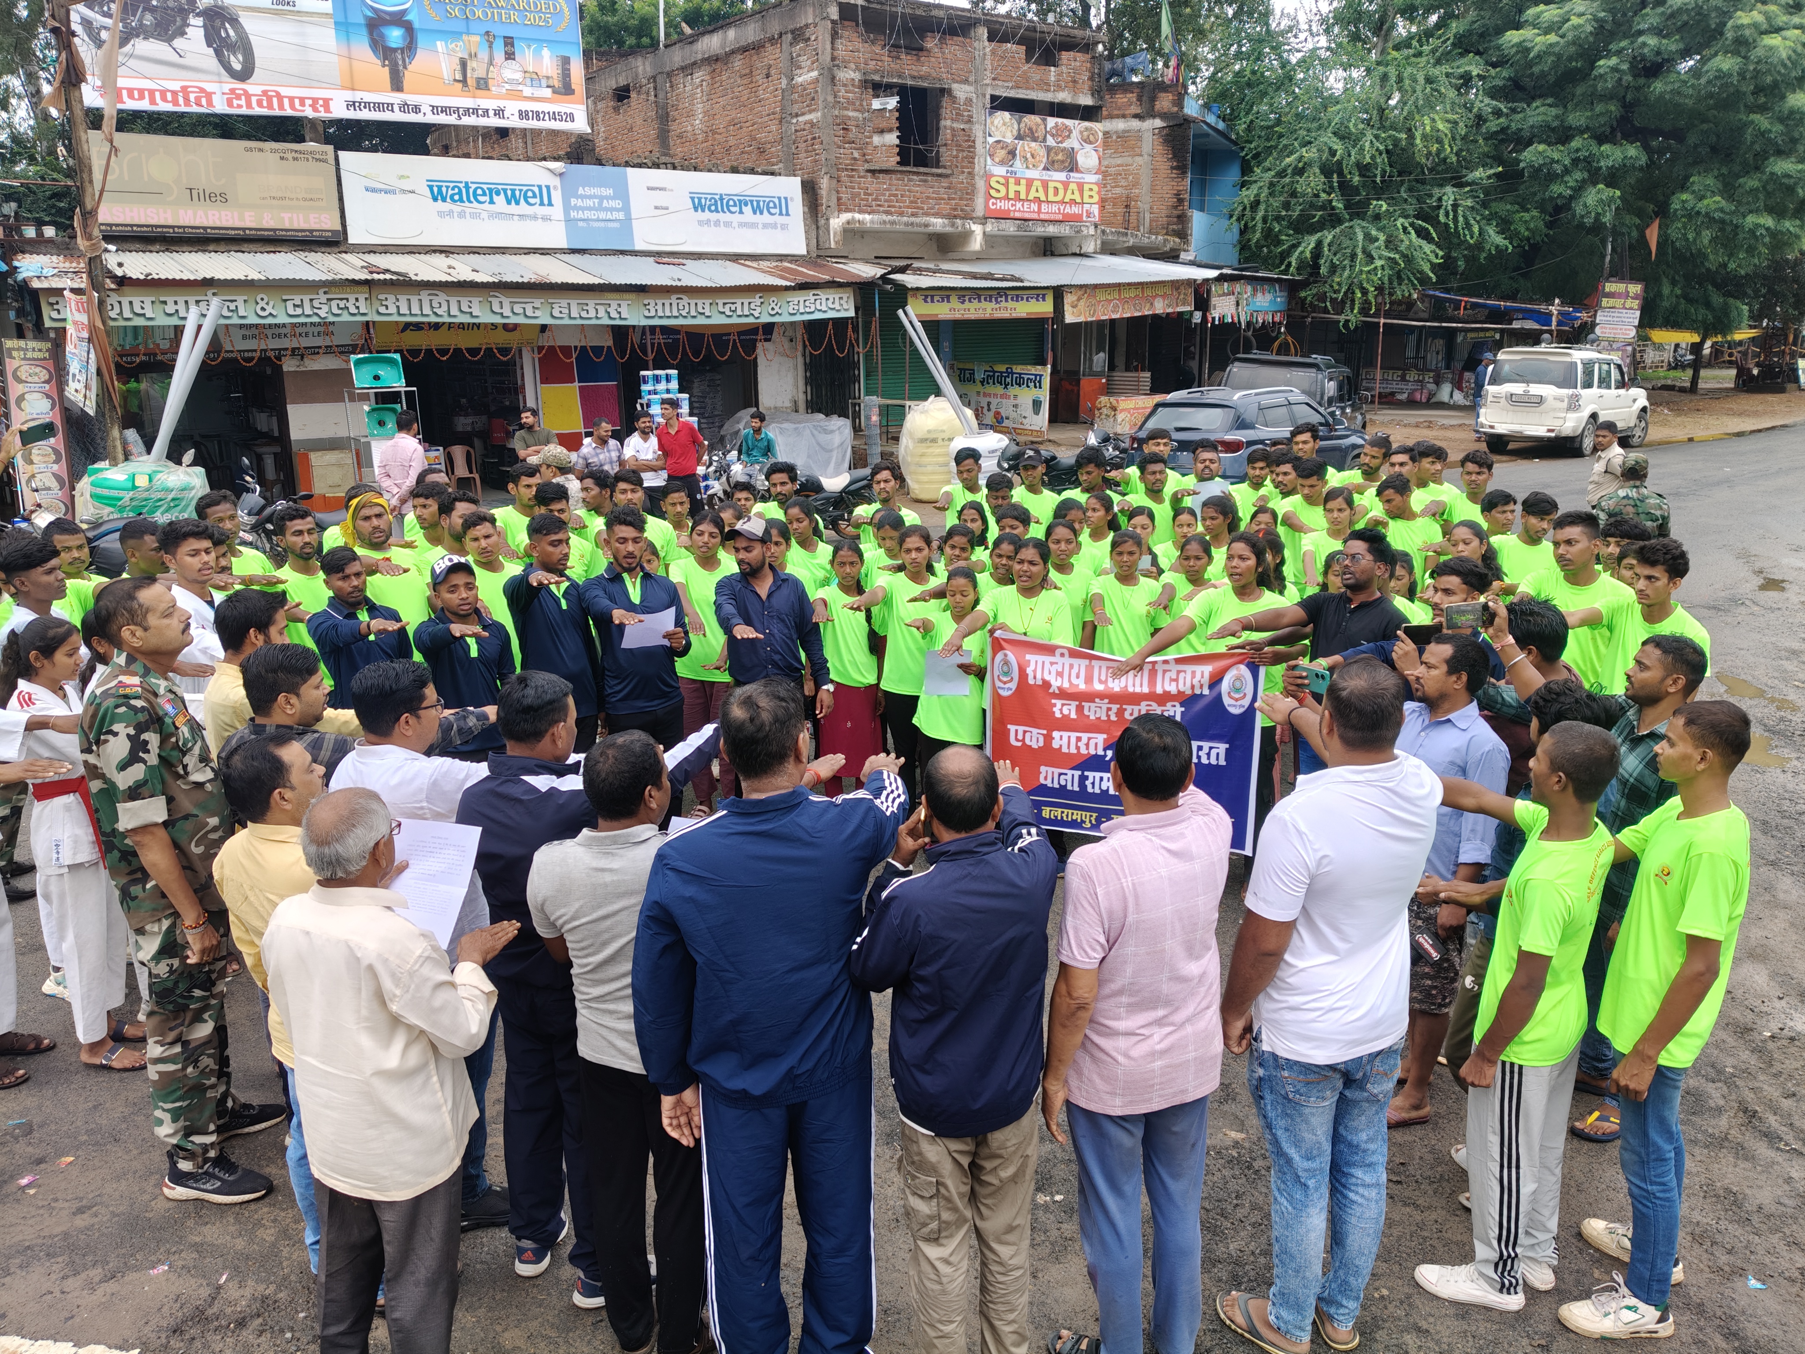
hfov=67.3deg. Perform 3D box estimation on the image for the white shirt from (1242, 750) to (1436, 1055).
[{"bbox_3d":[1.044,0.529,3.212,0.490,0.680,0.370,-7,17,-21],"label":"white shirt"}]

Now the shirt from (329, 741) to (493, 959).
[{"bbox_3d":[-1.260,0.487,3.611,0.500,0.720,0.450,10,18,38],"label":"shirt"}]

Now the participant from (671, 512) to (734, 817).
[{"bbox_3d":[-0.958,-0.046,6.835,0.470,1.560,0.480,-2,14,-5],"label":"participant"}]

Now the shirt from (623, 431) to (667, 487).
[{"bbox_3d":[-2.722,-2.298,14.300,0.500,0.660,0.320,-6,15,-18],"label":"shirt"}]

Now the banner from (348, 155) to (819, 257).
[{"bbox_3d":[-4.447,-6.727,19.447,6.672,1.138,0.100,-8,17,-28],"label":"banner"}]

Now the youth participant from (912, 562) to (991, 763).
[{"bbox_3d":[0.264,0.261,6.058,0.480,1.500,0.500,1,14,7],"label":"youth participant"}]

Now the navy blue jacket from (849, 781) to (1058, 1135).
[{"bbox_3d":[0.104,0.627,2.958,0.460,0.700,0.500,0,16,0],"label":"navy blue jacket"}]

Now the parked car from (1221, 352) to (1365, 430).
[{"bbox_3d":[6.680,-4.500,22.800,1.760,1.860,4.050,8,17,27],"label":"parked car"}]

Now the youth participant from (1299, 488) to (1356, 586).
[{"bbox_3d":[2.438,-0.302,7.790,0.450,1.550,0.580,4,16,14],"label":"youth participant"}]

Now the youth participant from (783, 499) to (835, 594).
[{"bbox_3d":[-0.511,-0.177,7.342,0.450,1.560,0.520,2,16,10],"label":"youth participant"}]

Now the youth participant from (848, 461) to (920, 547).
[{"bbox_3d":[-0.128,-0.419,8.086,0.480,1.690,0.600,3,15,8],"label":"youth participant"}]

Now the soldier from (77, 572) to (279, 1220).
[{"bbox_3d":[-2.115,0.613,4.091,0.480,1.780,0.520,-4,16,-14],"label":"soldier"}]

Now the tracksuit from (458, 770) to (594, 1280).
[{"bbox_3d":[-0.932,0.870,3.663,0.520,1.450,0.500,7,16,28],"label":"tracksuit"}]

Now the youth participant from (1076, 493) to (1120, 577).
[{"bbox_3d":[1.159,-0.321,8.094,0.460,1.540,0.420,3,15,16],"label":"youth participant"}]

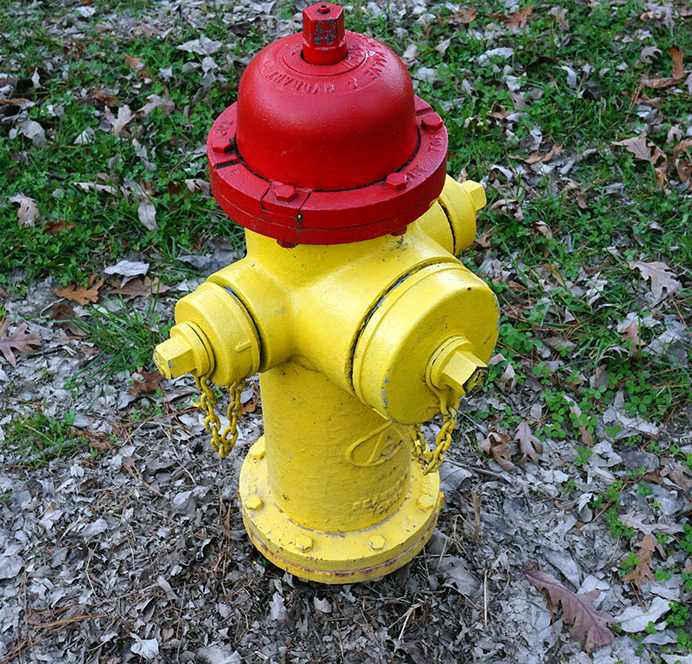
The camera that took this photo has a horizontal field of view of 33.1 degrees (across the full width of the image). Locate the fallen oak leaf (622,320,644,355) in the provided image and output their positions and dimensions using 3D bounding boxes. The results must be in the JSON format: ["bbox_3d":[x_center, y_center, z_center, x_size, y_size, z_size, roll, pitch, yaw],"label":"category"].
[{"bbox_3d":[0.463,0.008,1.870,0.033,0.020,0.067,5,43,7],"label":"fallen oak leaf"}]

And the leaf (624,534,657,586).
[{"bbox_3d":[0.401,0.304,1.566,0.043,0.016,0.085,12,45,15],"label":"leaf"}]

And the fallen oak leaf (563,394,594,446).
[{"bbox_3d":[0.343,0.130,1.716,0.020,0.020,0.085,-8,43,-7],"label":"fallen oak leaf"}]

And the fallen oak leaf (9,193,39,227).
[{"bbox_3d":[-0.582,-0.224,2.120,0.039,0.025,0.094,-23,47,-21],"label":"fallen oak leaf"}]

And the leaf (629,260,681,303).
[{"bbox_3d":[0.549,-0.097,2.056,0.059,0.025,0.097,-19,52,-10],"label":"leaf"}]

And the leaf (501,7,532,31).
[{"bbox_3d":[0.393,-0.698,2.598,0.088,0.025,0.062,-18,45,-17],"label":"leaf"}]

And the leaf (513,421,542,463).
[{"bbox_3d":[0.270,0.162,1.722,0.040,0.016,0.078,1,43,3],"label":"leaf"}]

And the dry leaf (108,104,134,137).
[{"bbox_3d":[-0.455,-0.427,2.349,0.055,0.030,0.094,-4,43,-3],"label":"dry leaf"}]

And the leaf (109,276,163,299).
[{"bbox_3d":[-0.356,-0.076,1.992,0.096,0.022,0.042,-3,43,-2],"label":"leaf"}]

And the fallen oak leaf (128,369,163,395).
[{"bbox_3d":[-0.314,0.080,1.824,0.057,0.022,0.040,-18,45,-16],"label":"fallen oak leaf"}]

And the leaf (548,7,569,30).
[{"bbox_3d":[0.518,-0.751,2.773,0.044,0.022,0.071,-41,69,-12],"label":"leaf"}]

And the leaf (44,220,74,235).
[{"bbox_3d":[-0.515,-0.190,2.097,0.053,0.020,0.022,-8,43,-7],"label":"leaf"}]

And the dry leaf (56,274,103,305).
[{"bbox_3d":[-0.446,-0.075,1.970,0.081,0.022,0.065,12,45,14],"label":"dry leaf"}]

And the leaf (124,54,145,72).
[{"bbox_3d":[-0.455,-0.581,2.500,0.036,0.025,0.065,-27,49,-25],"label":"leaf"}]

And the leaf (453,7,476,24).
[{"bbox_3d":[0.267,-0.711,2.615,0.045,0.020,0.067,19,47,21],"label":"leaf"}]

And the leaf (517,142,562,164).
[{"bbox_3d":[0.394,-0.356,2.353,0.112,0.030,0.039,-19,53,-11],"label":"leaf"}]

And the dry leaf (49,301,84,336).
[{"bbox_3d":[-0.462,-0.019,1.934,0.031,0.022,0.079,-20,46,-19],"label":"dry leaf"}]

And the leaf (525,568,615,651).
[{"bbox_3d":[0.312,0.365,1.569,0.077,0.025,0.155,-18,45,-18],"label":"leaf"}]

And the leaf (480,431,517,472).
[{"bbox_3d":[0.230,0.182,1.770,0.046,0.030,0.069,-2,47,1],"label":"leaf"}]

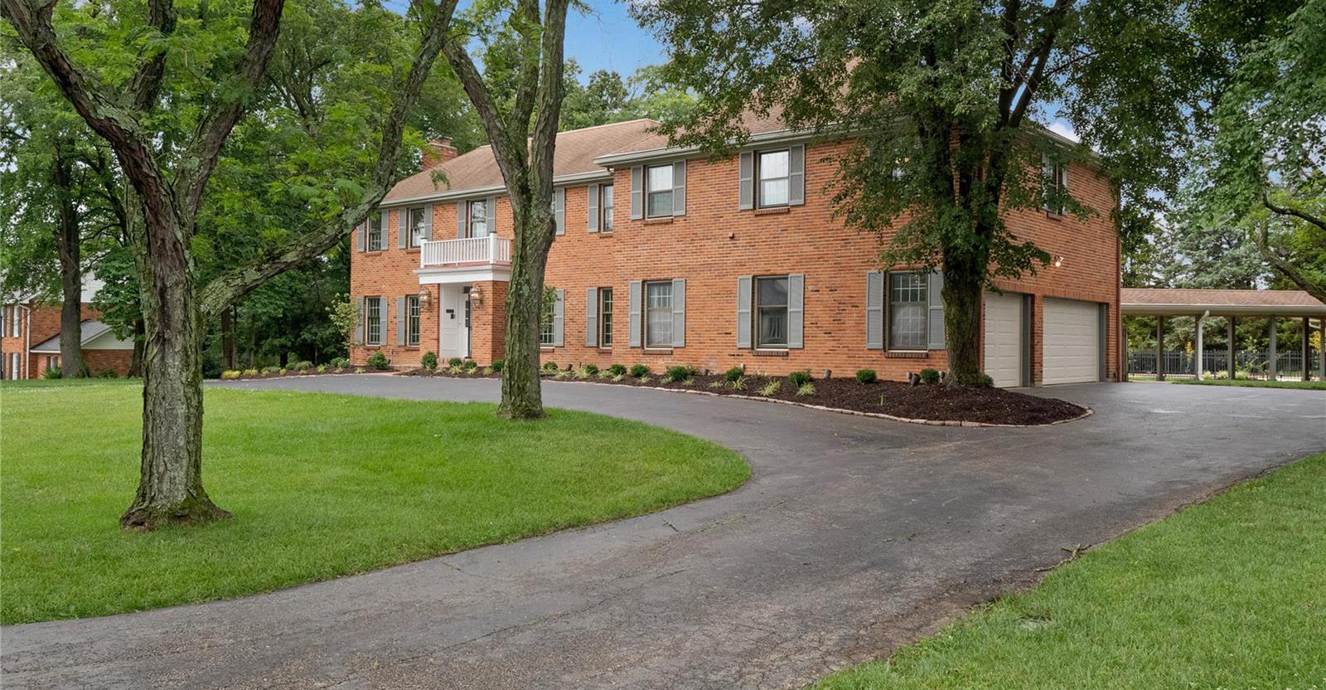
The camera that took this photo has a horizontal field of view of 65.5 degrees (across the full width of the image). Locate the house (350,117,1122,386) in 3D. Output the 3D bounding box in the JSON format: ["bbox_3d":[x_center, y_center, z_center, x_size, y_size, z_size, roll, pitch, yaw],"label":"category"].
[{"bbox_3d":[0.349,-3.328,30.891,22.950,8.450,10.750,0,0,38],"label":"house"}]

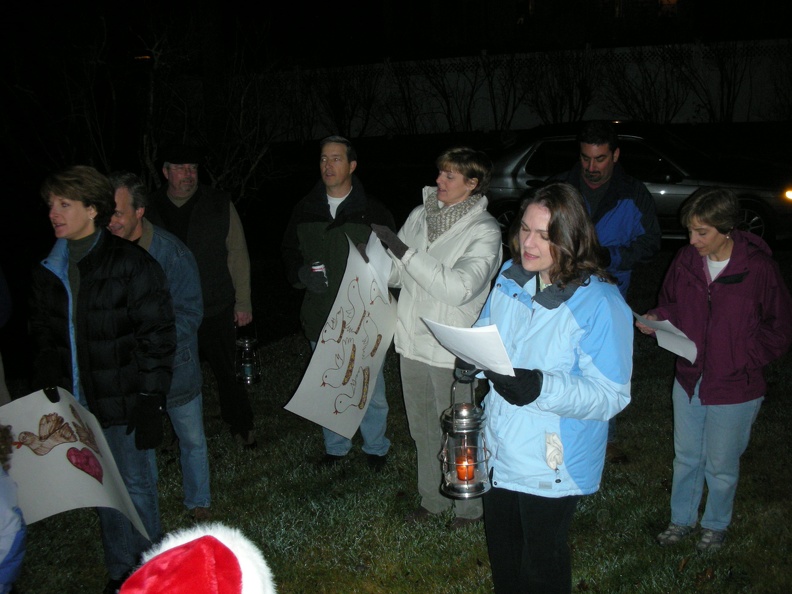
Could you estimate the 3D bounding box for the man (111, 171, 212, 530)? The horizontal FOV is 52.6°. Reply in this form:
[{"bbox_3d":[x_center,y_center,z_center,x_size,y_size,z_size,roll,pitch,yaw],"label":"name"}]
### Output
[{"bbox_3d":[-1.085,0.270,3.738,0.500,1.691,0.520,-10,17,-29],"label":"man"}]

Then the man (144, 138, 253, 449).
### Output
[{"bbox_3d":[-1.100,0.041,4.530,0.580,1.760,0.430,1,15,10],"label":"man"}]

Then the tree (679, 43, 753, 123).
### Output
[{"bbox_3d":[6.844,-4.602,17.100,1.600,1.750,1.400,1,15,13],"label":"tree"}]

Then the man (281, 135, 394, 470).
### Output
[{"bbox_3d":[-0.296,0.059,4.276,0.580,1.790,0.420,1,15,12],"label":"man"}]

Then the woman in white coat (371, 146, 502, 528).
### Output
[{"bbox_3d":[0.199,0.211,3.583,0.530,1.736,0.550,12,20,43],"label":"woman in white coat"}]

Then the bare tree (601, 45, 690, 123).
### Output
[{"bbox_3d":[5.421,-4.639,17.400,1.950,1.700,1.500,1,15,13],"label":"bare tree"}]

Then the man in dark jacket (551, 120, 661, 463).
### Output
[{"bbox_3d":[1.109,0.014,4.240,0.580,1.835,0.420,1,15,12],"label":"man in dark jacket"}]

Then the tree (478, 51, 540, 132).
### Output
[{"bbox_3d":[2.543,-4.622,18.100,1.350,1.780,1.200,1,15,13],"label":"tree"}]

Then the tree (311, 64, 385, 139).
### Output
[{"bbox_3d":[-1.127,-4.638,19.000,1.650,1.750,1.400,1,15,13],"label":"tree"}]

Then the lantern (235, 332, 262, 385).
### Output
[{"bbox_3d":[-0.844,0.352,4.580,0.148,0.300,0.148,-2,15,0],"label":"lantern"}]

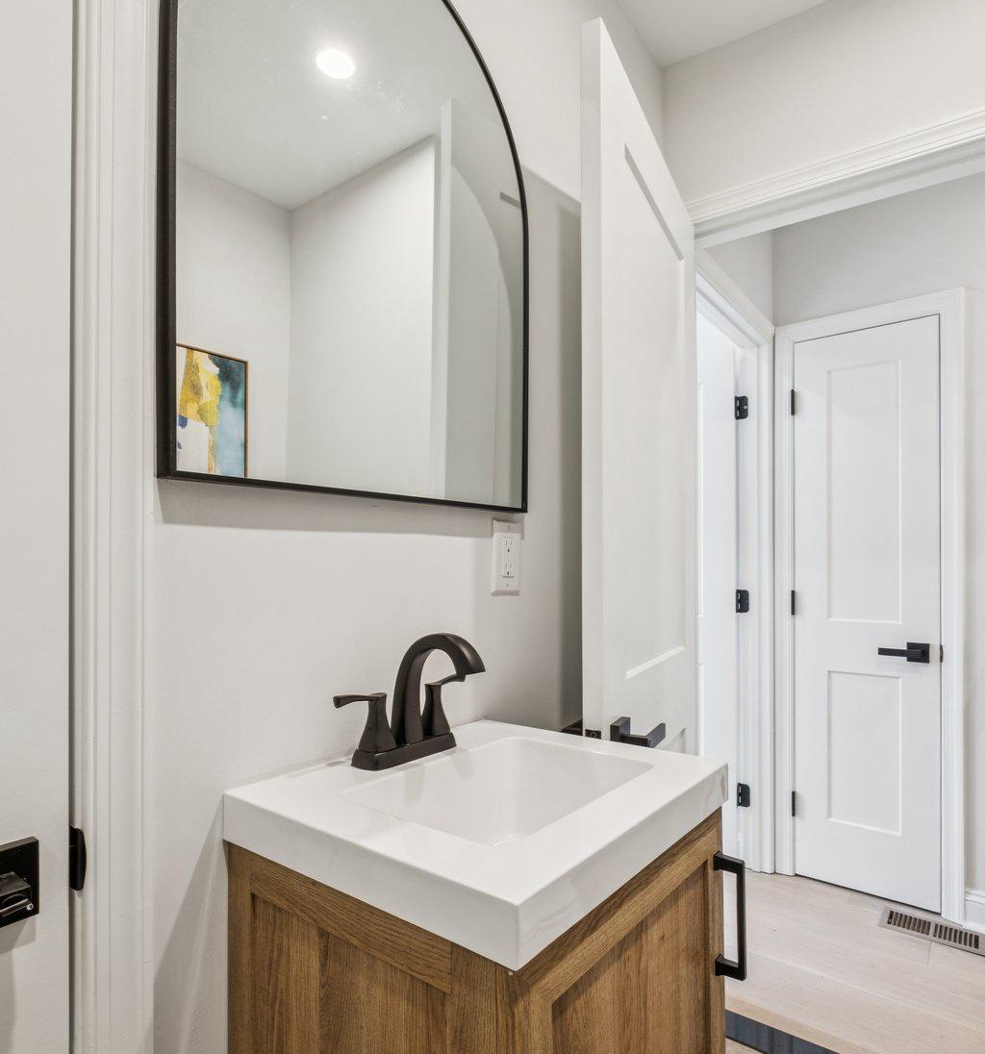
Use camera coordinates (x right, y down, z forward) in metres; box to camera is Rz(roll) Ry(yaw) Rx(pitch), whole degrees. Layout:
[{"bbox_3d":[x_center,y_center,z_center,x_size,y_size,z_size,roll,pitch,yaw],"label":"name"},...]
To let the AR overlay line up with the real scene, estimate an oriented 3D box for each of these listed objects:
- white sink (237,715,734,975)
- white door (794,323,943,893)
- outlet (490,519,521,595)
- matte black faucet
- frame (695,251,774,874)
[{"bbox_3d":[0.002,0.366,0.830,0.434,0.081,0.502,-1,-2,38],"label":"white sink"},{"bbox_3d":[1.364,0.294,2.260,0.465,2.040,0.042,-1,-2,38],"label":"white door"},{"bbox_3d":[0.025,0.059,1.192,0.012,0.131,0.084,-1,-2,38],"label":"outlet"},{"bbox_3d":[-0.082,0.239,0.899,0.162,0.178,0.258,-1,-2,38],"label":"matte black faucet"},{"bbox_3d":[0.797,0.255,2.119,0.121,2.116,0.889,-1,-2,38],"label":"frame"}]

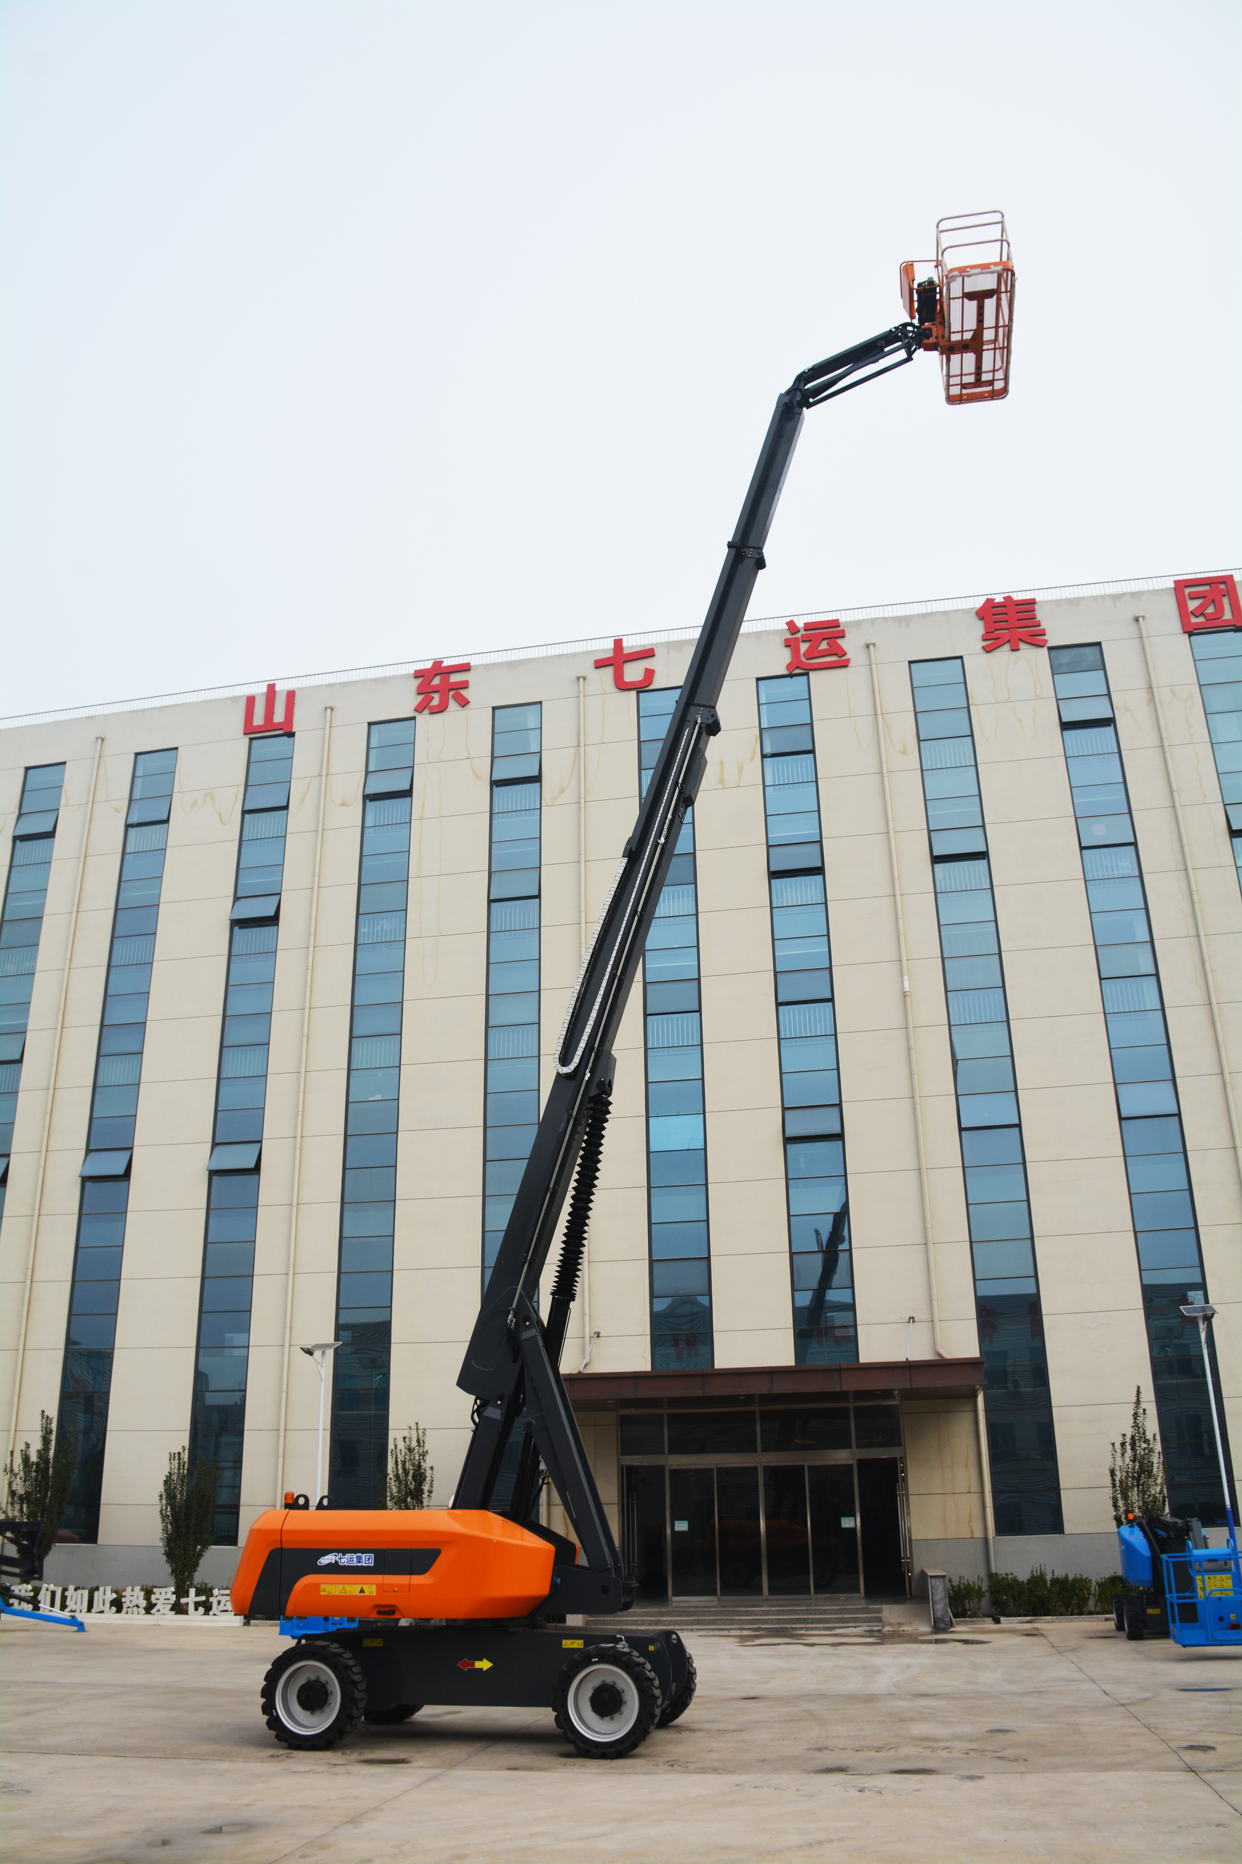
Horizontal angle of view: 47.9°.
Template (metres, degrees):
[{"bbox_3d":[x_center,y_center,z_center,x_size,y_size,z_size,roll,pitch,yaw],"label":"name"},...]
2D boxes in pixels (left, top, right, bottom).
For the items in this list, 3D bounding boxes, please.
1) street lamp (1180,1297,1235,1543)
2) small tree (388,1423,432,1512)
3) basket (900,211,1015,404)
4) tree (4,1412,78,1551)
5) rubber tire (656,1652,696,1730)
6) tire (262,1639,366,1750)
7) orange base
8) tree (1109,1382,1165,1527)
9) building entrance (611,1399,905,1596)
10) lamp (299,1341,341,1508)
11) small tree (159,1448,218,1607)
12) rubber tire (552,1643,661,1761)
[{"bbox_3d":[11.779,10.158,27.436,0.800,5.700,1.500,-5,-21,10],"label":"street lamp"},{"bbox_3d":[-4.520,12.688,30.282,1.150,3.900,1.150,-5,-21,10],"label":"small tree"},{"bbox_3d":[4.867,-9.046,20.467,1.500,1.250,2.450,-5,-21,10],"label":"basket"},{"bbox_3d":[-13.495,13.272,32.228,1.700,4.300,1.700,-5,-21,10],"label":"tree"},{"bbox_3d":[0.367,8.371,15.745,1.020,1.020,0.360,-5,-21,10],"label":"rubber tire"},{"bbox_3d":[-3.148,7.861,14.444,1.020,1.020,0.360,-5,-21,10],"label":"tire"},{"bbox_3d":[-2.188,6.916,15.446,3.450,1.060,2.350,-5,-21,10],"label":"orange base"},{"bbox_3d":[10.616,11.221,27.996,1.200,4.200,1.200,-5,-21,10],"label":"tree"},{"bbox_3d":[2.984,12.153,30.030,6.150,4.100,0.400,-5,-21,10],"label":"building entrance"},{"bbox_3d":[-6.672,11.809,30.276,0.800,5.700,1.500,-5,-21,10],"label":"lamp"},{"bbox_3d":[-9.771,13.338,31.226,1.400,3.500,1.400,-5,-21,10],"label":"small tree"},{"bbox_3d":[-0.098,7.596,13.867,1.020,1.020,0.360,-5,-21,10],"label":"rubber tire"}]

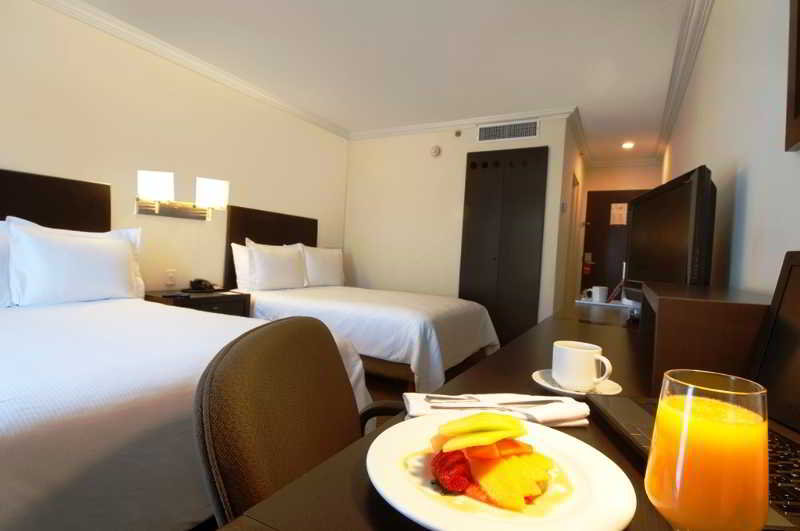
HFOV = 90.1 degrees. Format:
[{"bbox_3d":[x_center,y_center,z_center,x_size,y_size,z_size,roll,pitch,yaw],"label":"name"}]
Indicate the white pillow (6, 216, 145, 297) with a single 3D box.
[{"bbox_3d":[-1.978,-0.015,2.498,0.190,0.480,0.700,-8,-4,30],"label":"white pillow"}]

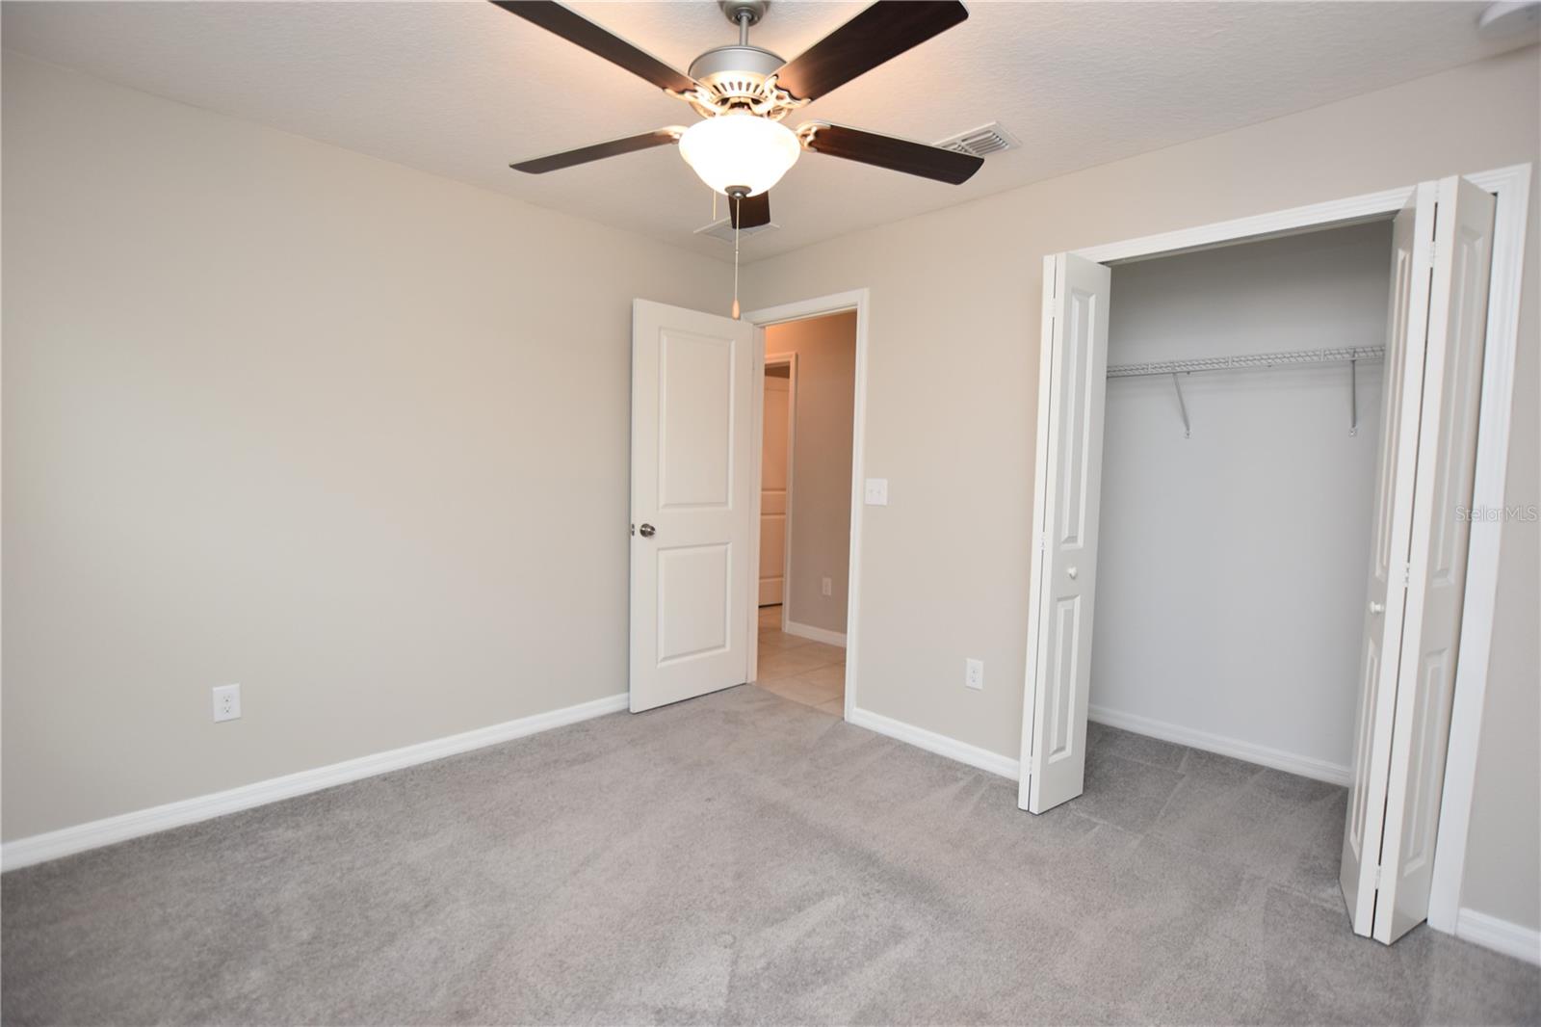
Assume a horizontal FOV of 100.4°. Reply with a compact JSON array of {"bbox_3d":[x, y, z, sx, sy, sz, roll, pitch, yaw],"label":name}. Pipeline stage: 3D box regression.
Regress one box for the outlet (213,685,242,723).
[{"bbox_3d":[-1.898,0.661,2.244,0.071,0.119,0.009,-2,5,-42],"label":"outlet"}]

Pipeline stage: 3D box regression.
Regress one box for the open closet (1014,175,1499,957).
[{"bbox_3d":[1.533,0.091,2.190,1.231,2.100,0.120,5,5,43],"label":"open closet"}]

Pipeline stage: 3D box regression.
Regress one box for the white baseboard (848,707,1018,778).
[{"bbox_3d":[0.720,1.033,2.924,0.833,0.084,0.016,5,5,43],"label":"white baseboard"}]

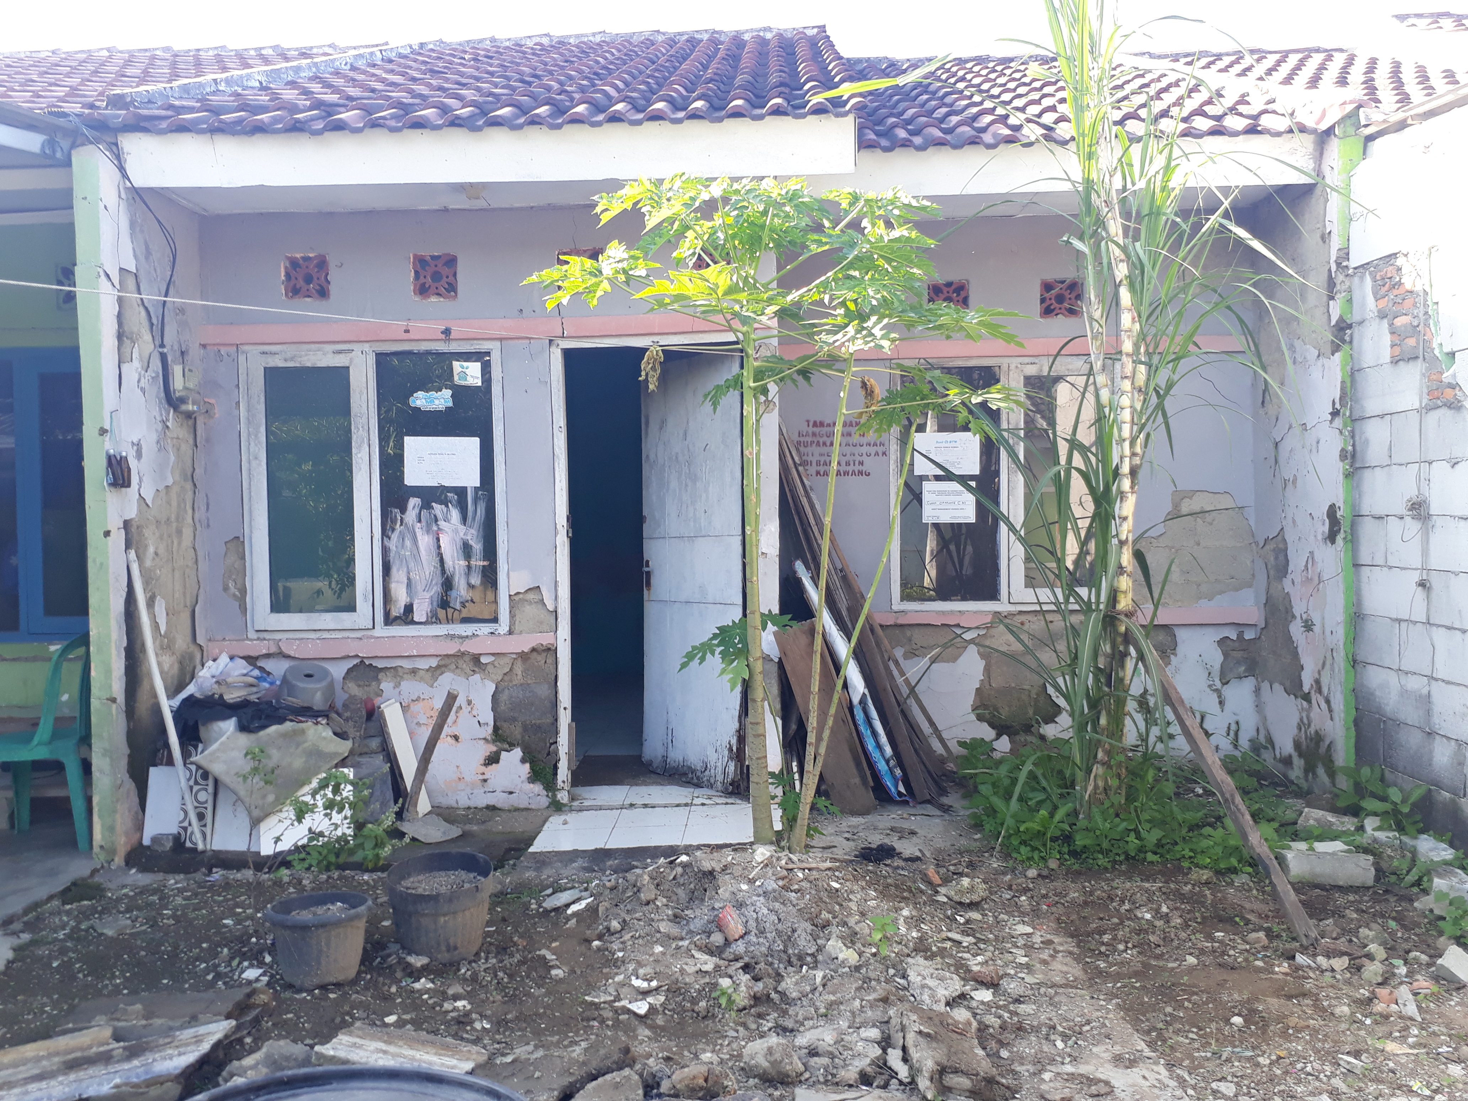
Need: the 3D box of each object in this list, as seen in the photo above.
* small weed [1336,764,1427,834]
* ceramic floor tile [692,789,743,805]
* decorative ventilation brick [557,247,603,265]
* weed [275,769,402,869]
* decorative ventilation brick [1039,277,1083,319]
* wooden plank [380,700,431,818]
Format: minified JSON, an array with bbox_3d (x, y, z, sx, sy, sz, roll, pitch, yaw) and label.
[{"bbox_3d":[2.577,1.002,4.553,0.347,0.292,0.300,-1,1,0],"label":"small weed"},{"bbox_3d":[-0.063,1.108,5.187,0.240,0.012,0.290,-1,1,0],"label":"ceramic floor tile"},{"bbox_3d":[-0.678,-1.228,5.082,0.200,0.200,0.090,-1,2,0],"label":"decorative ventilation brick"},{"bbox_3d":[-1.468,1.007,4.249,0.424,0.384,0.340,-1,1,0],"label":"weed"},{"bbox_3d":[1.681,-1.293,5.916,0.214,0.202,0.100,-1,1,0],"label":"decorative ventilation brick"},{"bbox_3d":[-1.437,0.923,5.037,0.090,0.500,0.030,-15,-7,-36],"label":"wooden plank"}]

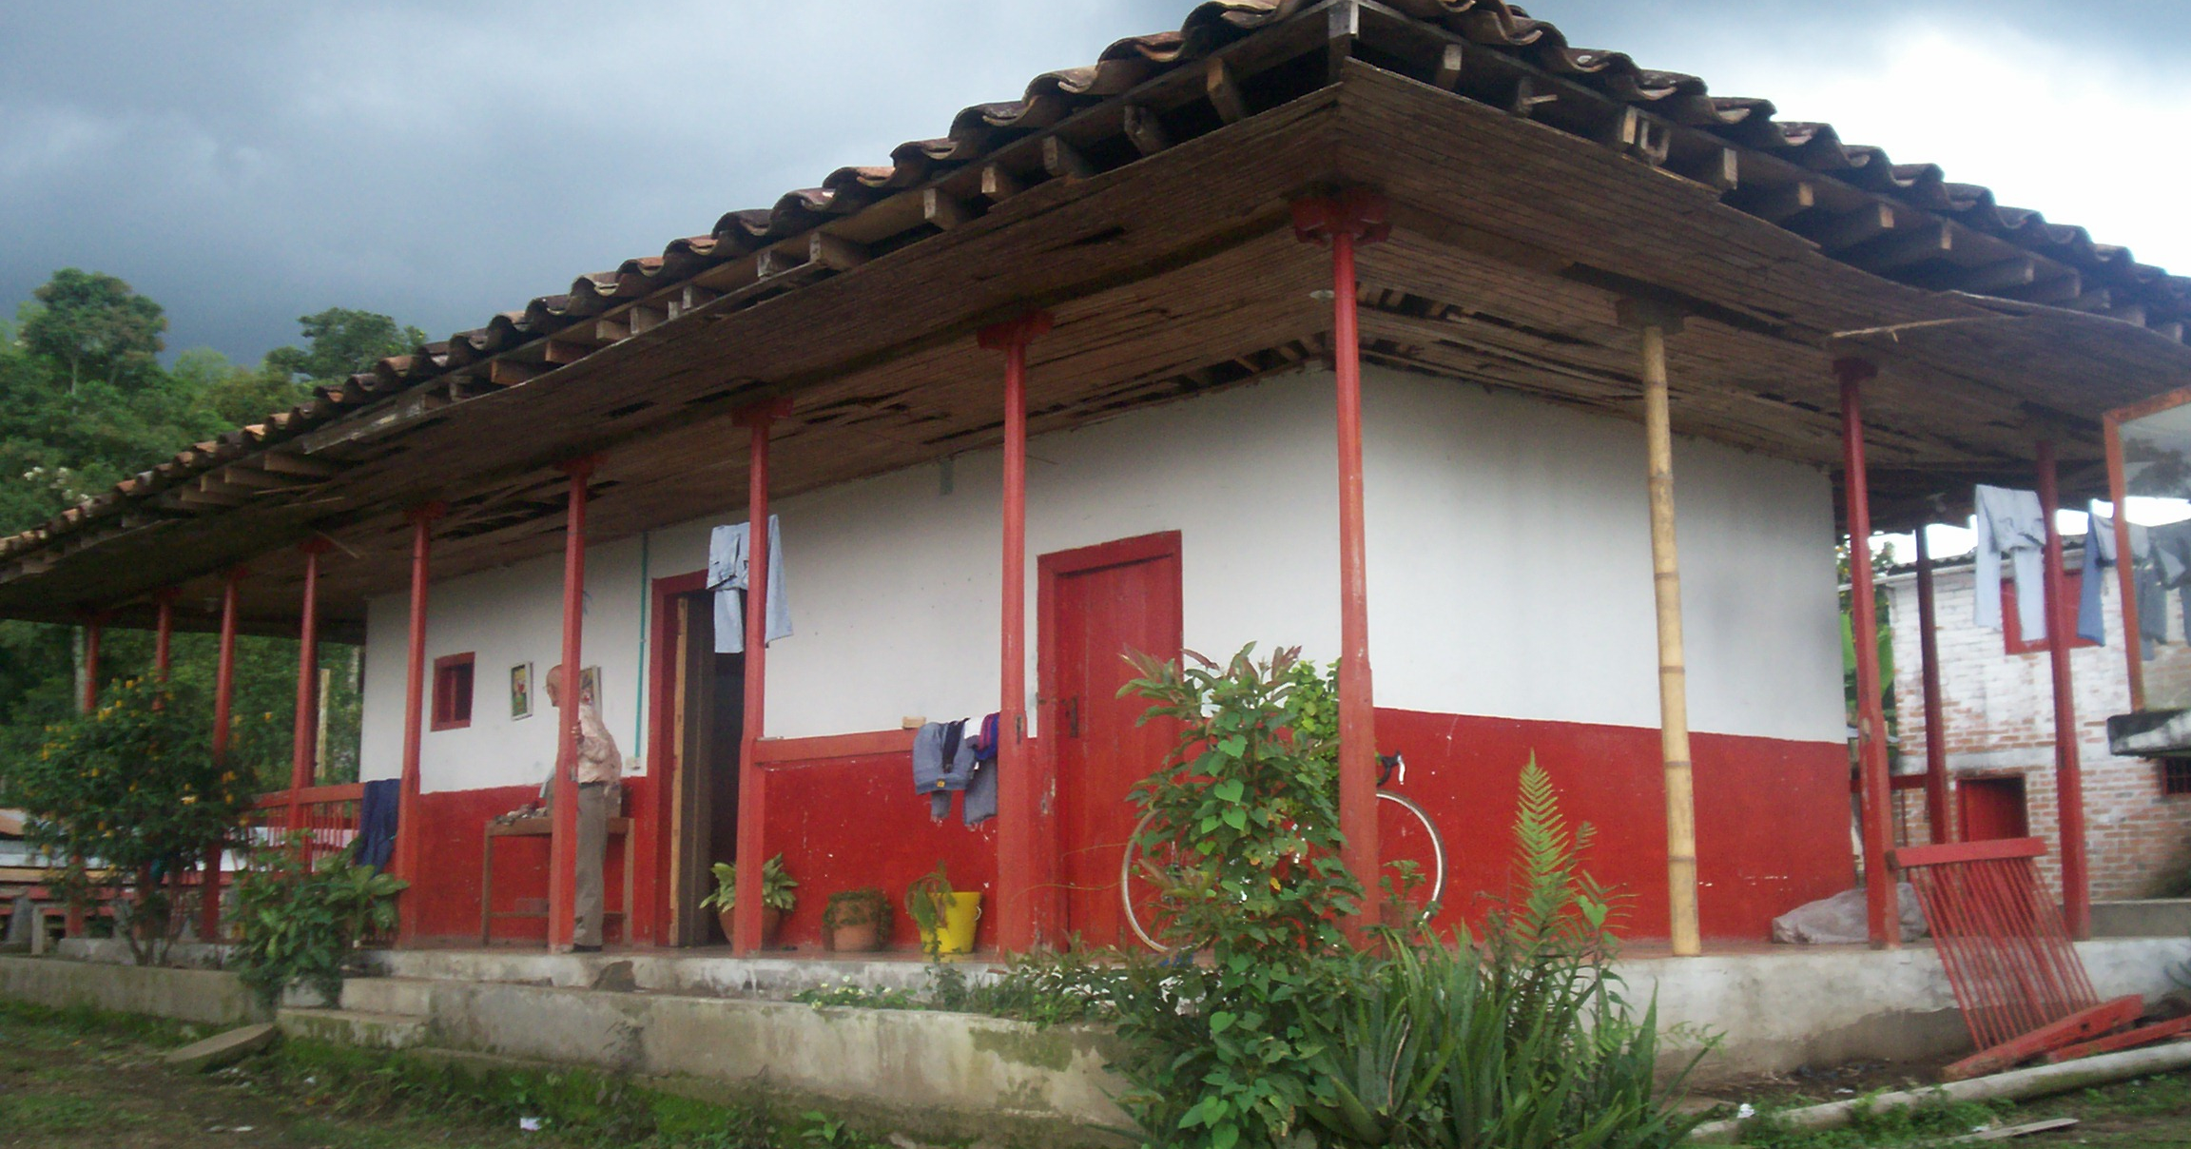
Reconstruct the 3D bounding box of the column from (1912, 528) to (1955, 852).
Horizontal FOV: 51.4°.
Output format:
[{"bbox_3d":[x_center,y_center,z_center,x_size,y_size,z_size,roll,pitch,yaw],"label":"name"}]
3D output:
[{"bbox_3d":[5.403,0.968,14.601,0.110,2.640,0.110,7,-11,-40],"label":"column"}]

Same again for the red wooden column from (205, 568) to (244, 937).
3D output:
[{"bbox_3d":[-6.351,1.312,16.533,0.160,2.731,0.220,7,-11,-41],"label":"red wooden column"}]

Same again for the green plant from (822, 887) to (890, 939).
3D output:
[{"bbox_3d":[-1.245,1.763,11.884,0.320,0.270,0.340,0,-9,0],"label":"green plant"}]

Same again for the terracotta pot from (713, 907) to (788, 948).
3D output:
[{"bbox_3d":[-1.990,2.025,13.118,0.390,0.250,0.390,0,-8,0],"label":"terracotta pot"}]

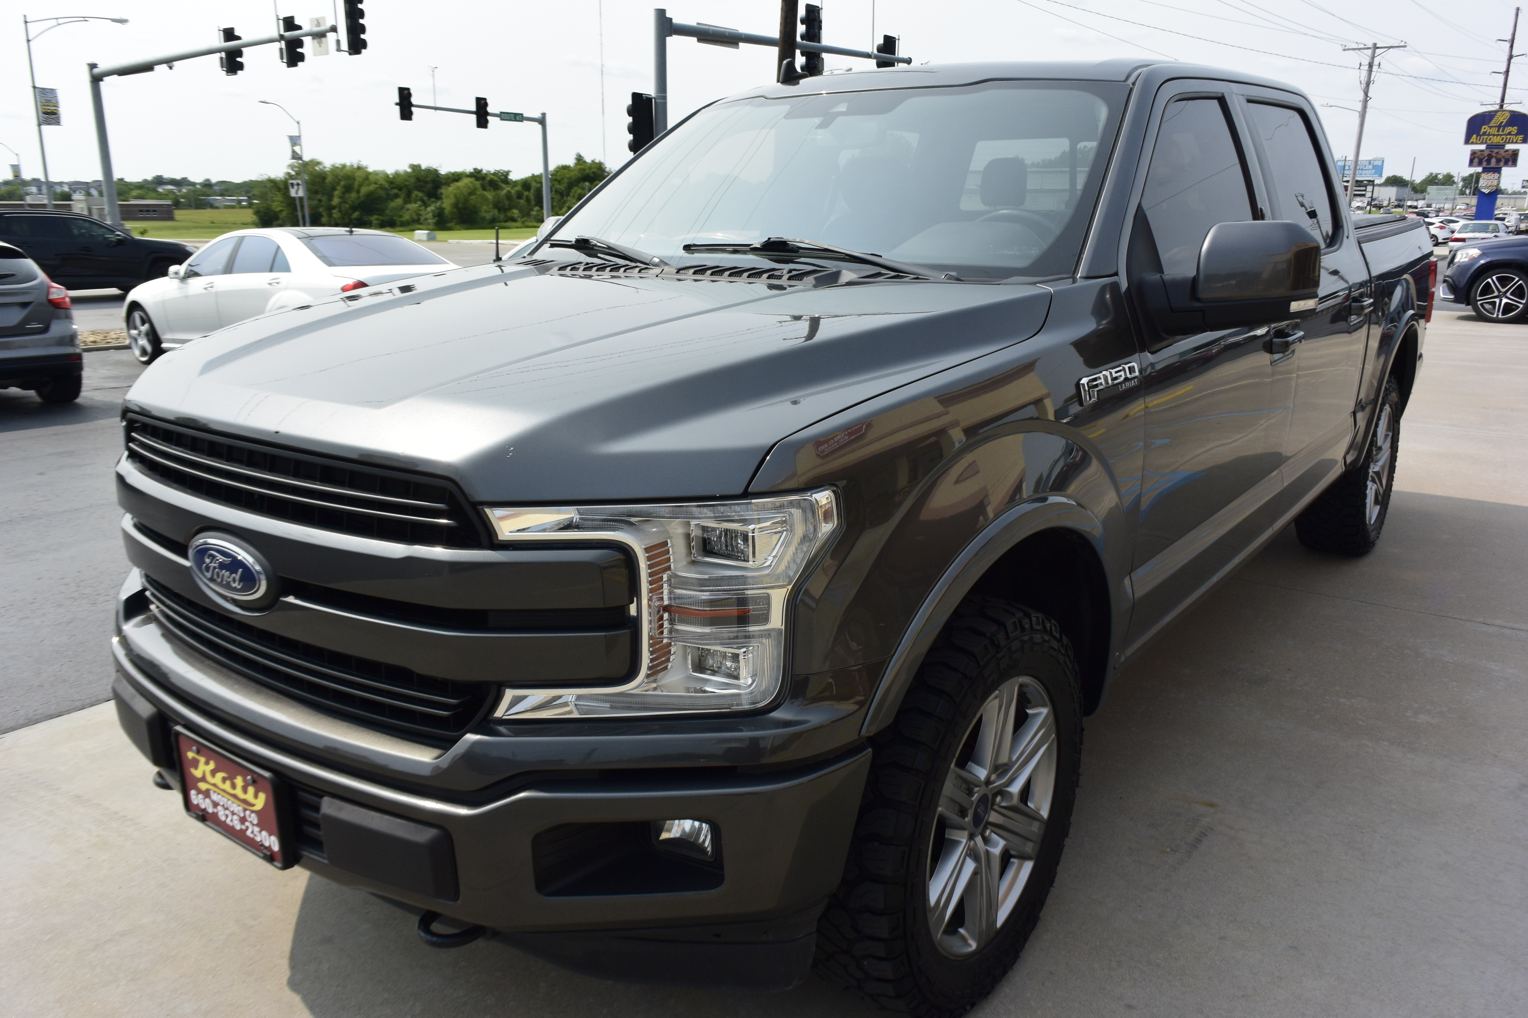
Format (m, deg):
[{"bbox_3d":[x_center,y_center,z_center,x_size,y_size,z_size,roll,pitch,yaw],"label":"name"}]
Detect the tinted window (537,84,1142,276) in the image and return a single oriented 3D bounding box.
[{"bbox_3d":[0.153,-0.906,3.041,1.670,0.115,0.875,11,52,36],"label":"tinted window"}]

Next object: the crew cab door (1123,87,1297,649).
[{"bbox_3d":[1.116,-0.445,3.070,0.300,1.340,1.360,11,19,36],"label":"crew cab door"}]

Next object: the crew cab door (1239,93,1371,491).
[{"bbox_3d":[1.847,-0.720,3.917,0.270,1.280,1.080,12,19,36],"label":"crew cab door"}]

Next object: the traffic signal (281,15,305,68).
[{"bbox_3d":[-10.693,-10.611,26.019,0.380,1.080,0.340,-10,17,-35],"label":"traffic signal"}]

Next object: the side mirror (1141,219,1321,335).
[{"bbox_3d":[1.041,-0.508,2.526,0.330,0.250,0.230,11,19,36],"label":"side mirror"}]

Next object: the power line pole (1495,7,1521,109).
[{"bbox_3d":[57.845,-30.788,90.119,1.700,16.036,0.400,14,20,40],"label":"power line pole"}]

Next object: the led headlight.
[{"bbox_3d":[-0.150,0.140,1.651,0.410,0.350,0.350,12,19,36],"label":"led headlight"}]

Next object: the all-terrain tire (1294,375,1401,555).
[{"bbox_3d":[2.595,-0.204,5.059,0.277,0.810,0.810,11,19,36],"label":"all-terrain tire"}]

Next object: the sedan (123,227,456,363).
[{"bbox_3d":[-4.872,-2.204,12.106,5.150,1.470,1.880,13,20,38],"label":"sedan"}]

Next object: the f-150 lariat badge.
[{"bbox_3d":[0.712,-0.264,2.337,0.015,0.065,0.340,11,19,36],"label":"f-150 lariat badge"}]

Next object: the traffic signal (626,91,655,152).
[{"bbox_3d":[-2.643,-8.211,24.523,0.420,1.280,0.520,15,21,42],"label":"traffic signal"}]

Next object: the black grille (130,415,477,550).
[{"bbox_3d":[-0.836,-0.064,1.932,1.080,0.140,0.120,12,19,36],"label":"black grille"}]

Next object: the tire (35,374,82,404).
[{"bbox_3d":[-6.218,-1.278,10.020,0.645,0.645,0.220,12,19,39],"label":"tire"}]

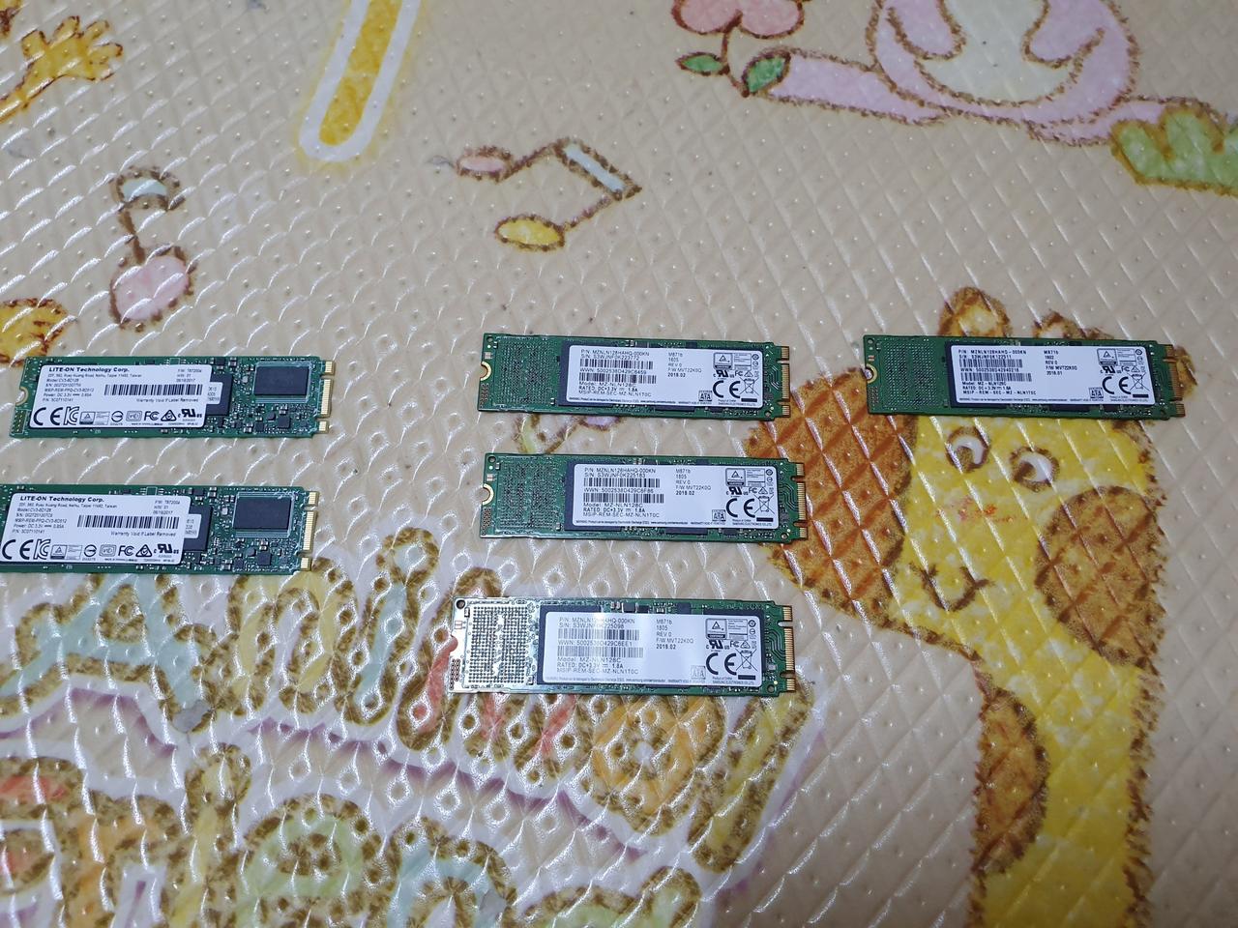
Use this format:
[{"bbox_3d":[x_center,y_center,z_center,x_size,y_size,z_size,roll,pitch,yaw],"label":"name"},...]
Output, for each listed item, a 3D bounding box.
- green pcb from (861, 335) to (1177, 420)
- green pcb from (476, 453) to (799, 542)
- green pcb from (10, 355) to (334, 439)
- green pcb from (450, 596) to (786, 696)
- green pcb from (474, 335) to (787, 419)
[{"bbox_3d":[0.105,-0.023,0.240,0.080,0.003,0.022,1,70,0],"label":"green pcb"},{"bbox_3d":[0.006,0.008,0.229,0.080,0.003,0.022,1,70,0],"label":"green pcb"},{"bbox_3d":[-0.114,-0.018,0.238,0.080,0.003,0.022,0,70,0],"label":"green pcb"},{"bbox_3d":[0.001,0.042,0.217,0.080,0.003,0.022,1,70,0],"label":"green pcb"},{"bbox_3d":[0.004,-0.023,0.240,0.080,0.003,0.022,2,70,1],"label":"green pcb"}]

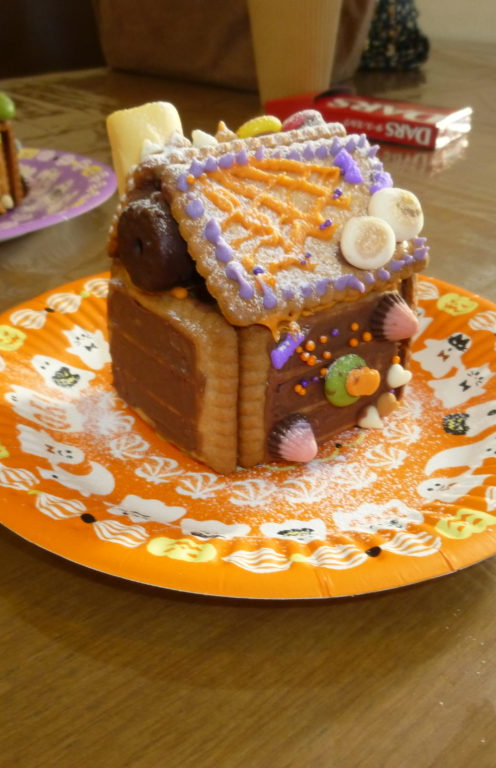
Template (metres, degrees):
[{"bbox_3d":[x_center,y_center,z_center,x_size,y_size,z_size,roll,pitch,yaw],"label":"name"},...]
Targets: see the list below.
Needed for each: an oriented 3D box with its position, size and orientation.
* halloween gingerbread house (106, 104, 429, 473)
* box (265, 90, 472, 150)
[{"bbox_3d":[0.006,-0.033,0.205,0.072,0.083,0.068,-21,37,-31],"label":"halloween gingerbread house"},{"bbox_3d":[0.090,-0.200,0.553,0.134,0.017,0.071,19,35,28],"label":"box"}]

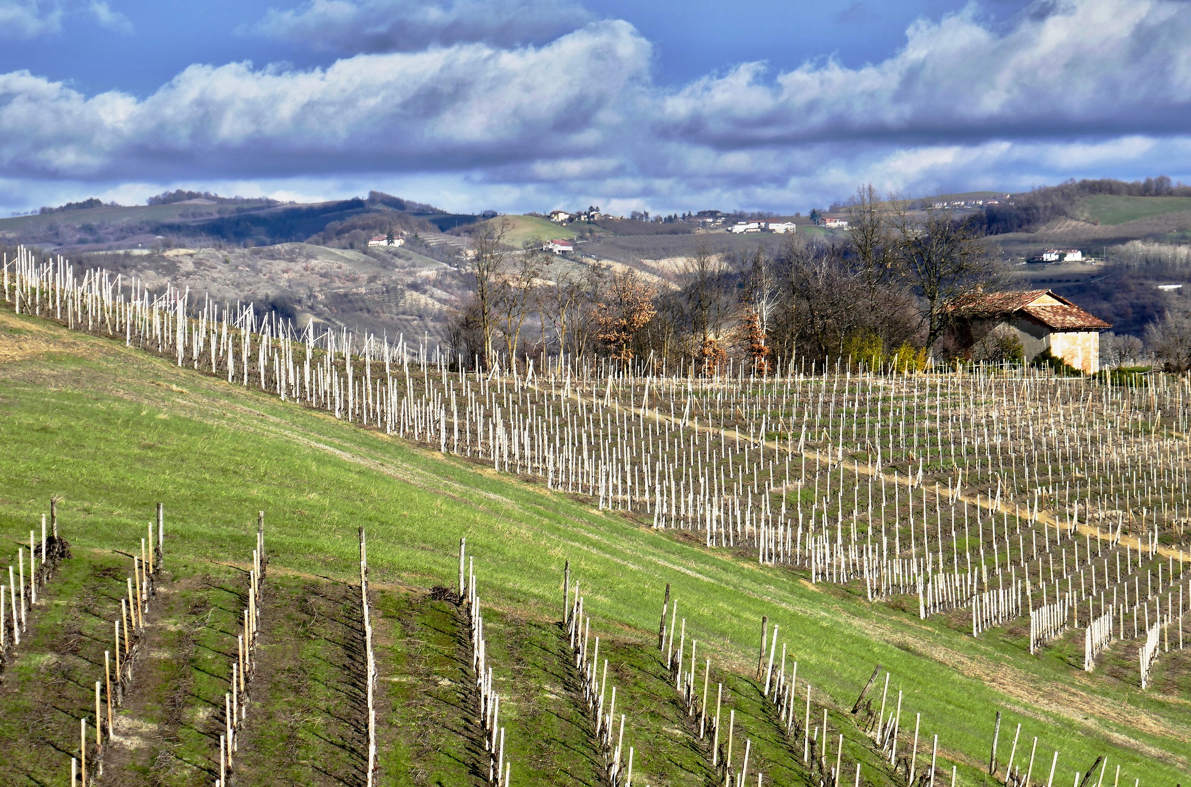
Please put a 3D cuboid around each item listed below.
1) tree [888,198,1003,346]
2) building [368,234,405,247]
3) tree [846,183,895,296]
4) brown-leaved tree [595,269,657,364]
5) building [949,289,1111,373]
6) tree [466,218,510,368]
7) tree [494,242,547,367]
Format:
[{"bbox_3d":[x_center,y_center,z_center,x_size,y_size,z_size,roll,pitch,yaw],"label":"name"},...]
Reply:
[{"bbox_3d":[27.930,-8.855,357.000,8.930,13.390,8.480,0,1,0],"label":"tree"},{"bbox_3d":[-107.821,-78.501,2300.000,17.500,6.800,9.000,0,1,14],"label":"building"},{"bbox_3d":[22.695,-9.933,368.000,4.400,14.800,4.200,0,1,0],"label":"tree"},{"bbox_3d":[2.283,-5.605,332.000,4.630,7.200,4.400,0,1,0],"label":"brown-leaved tree"},{"bbox_3d":[34.990,-4.952,360.000,10.600,6.800,7.400,1,2,42],"label":"building"},{"bbox_3d":[-7.580,-7.058,315.000,3.150,10.700,2.990,0,1,0],"label":"tree"},{"bbox_3d":[-5.334,-6.264,318.000,3.840,9.080,3.650,0,1,0],"label":"tree"}]

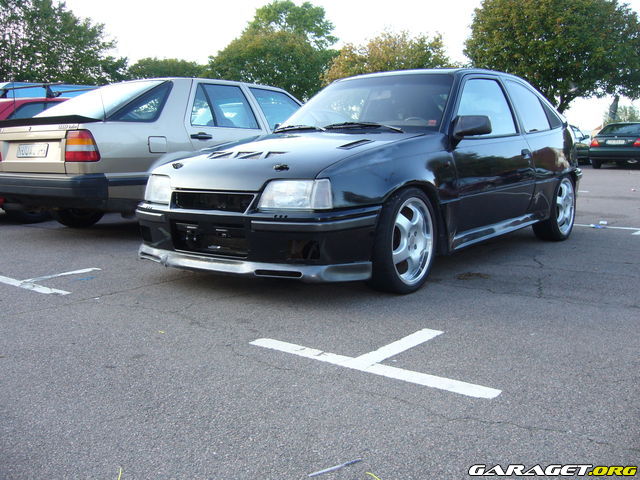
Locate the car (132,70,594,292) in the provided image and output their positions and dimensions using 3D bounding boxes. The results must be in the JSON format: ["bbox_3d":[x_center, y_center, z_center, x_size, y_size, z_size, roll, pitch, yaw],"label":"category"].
[{"bbox_3d":[0.607,-0.569,4.777,1.700,1.320,4.000,6,10,37],"label":"car"}]

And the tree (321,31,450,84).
[{"bbox_3d":[3.318,-6.856,31.344,6.600,6.260,6.600,0,8,0],"label":"tree"}]

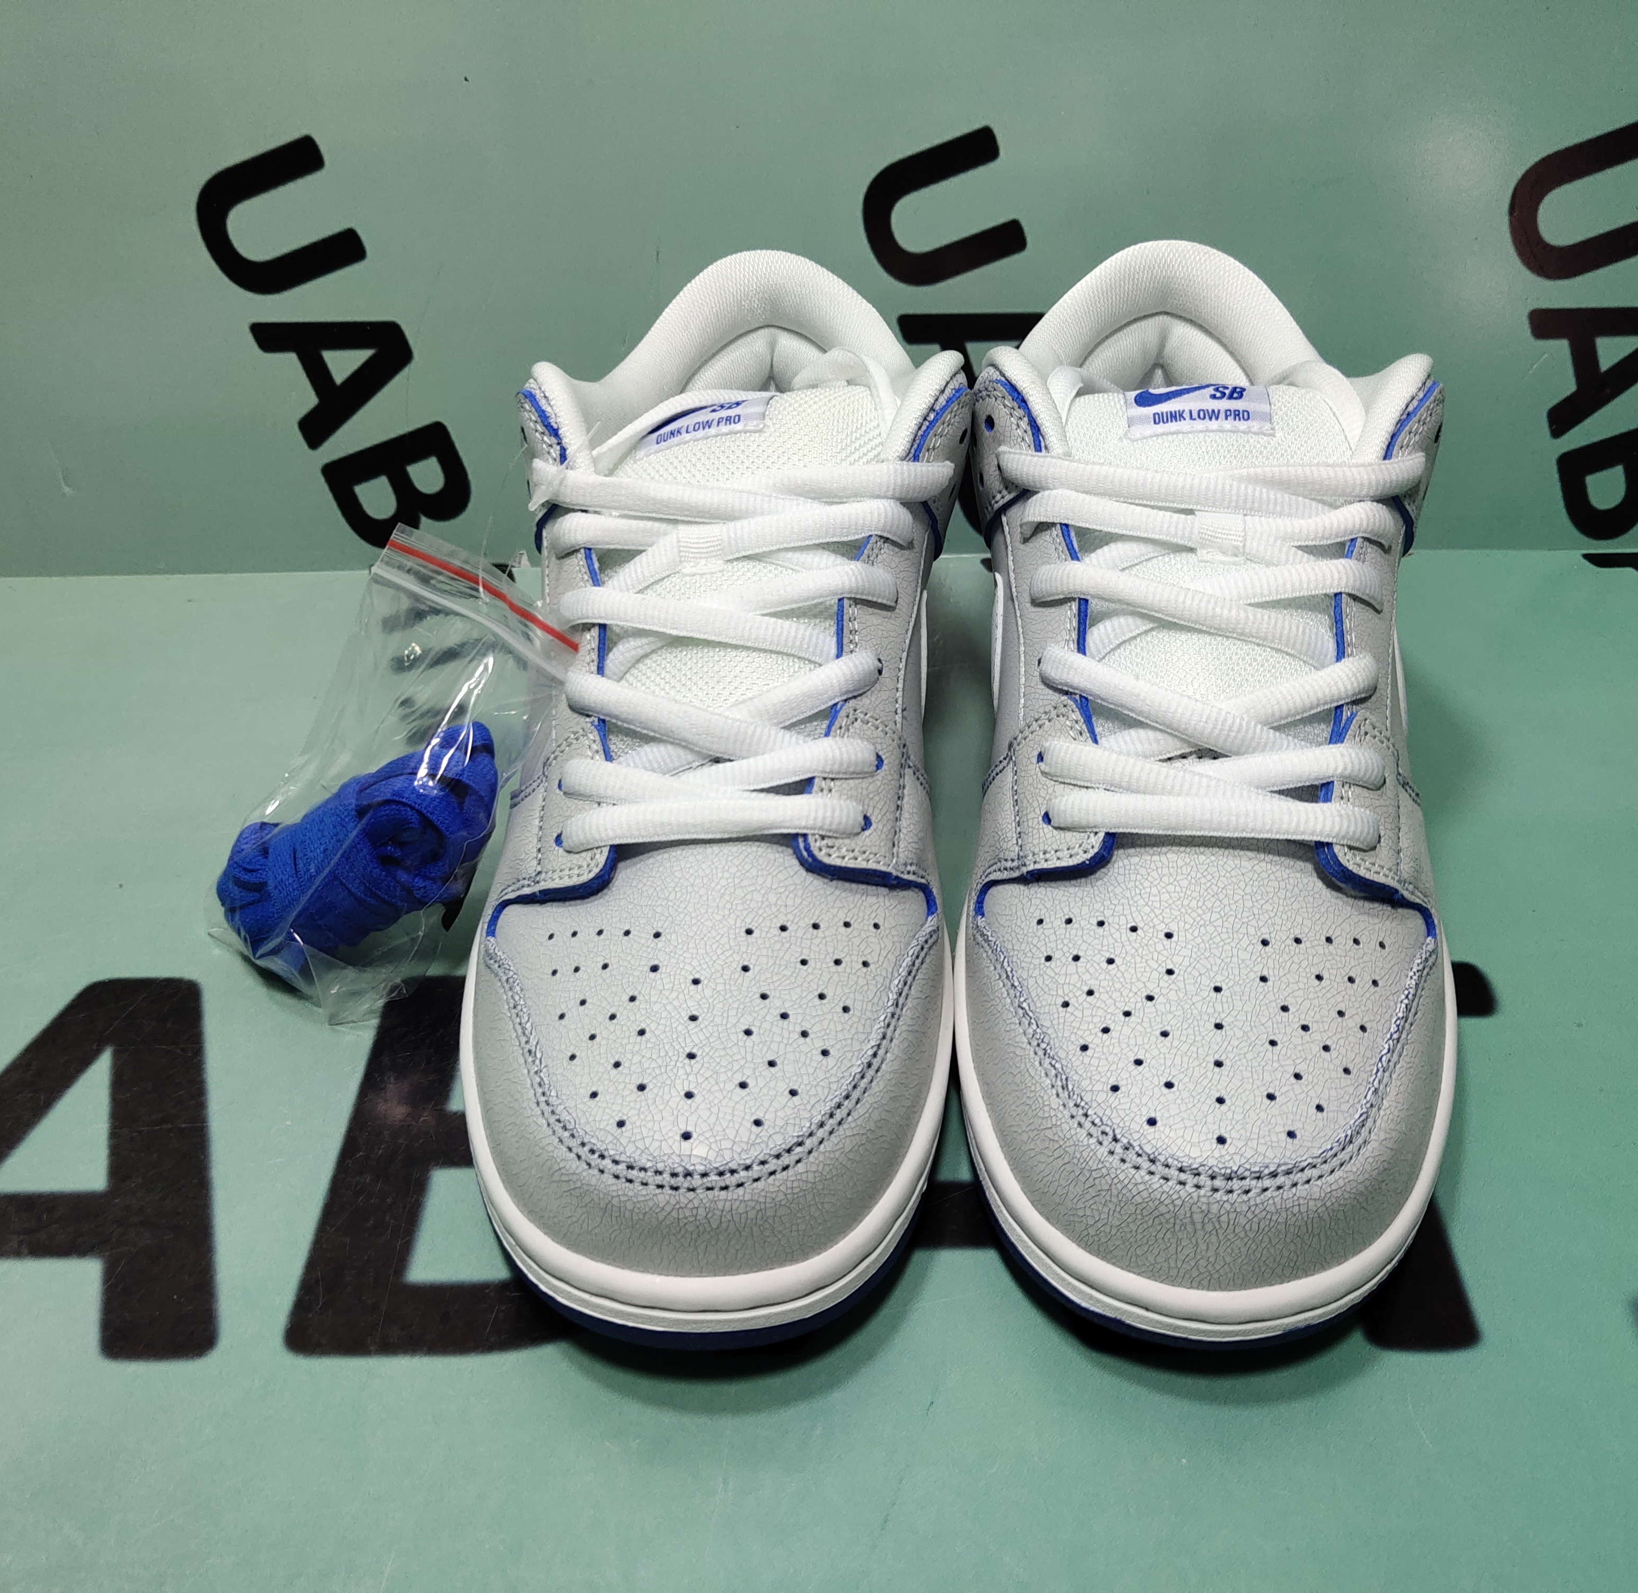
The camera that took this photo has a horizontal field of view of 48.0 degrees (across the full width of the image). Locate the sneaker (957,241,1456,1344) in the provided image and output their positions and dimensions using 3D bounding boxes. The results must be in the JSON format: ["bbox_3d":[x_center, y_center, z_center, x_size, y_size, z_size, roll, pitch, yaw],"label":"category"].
[{"bbox_3d":[0.087,-0.026,0.422,0.108,0.124,0.296,2,36,4],"label":"sneaker"}]

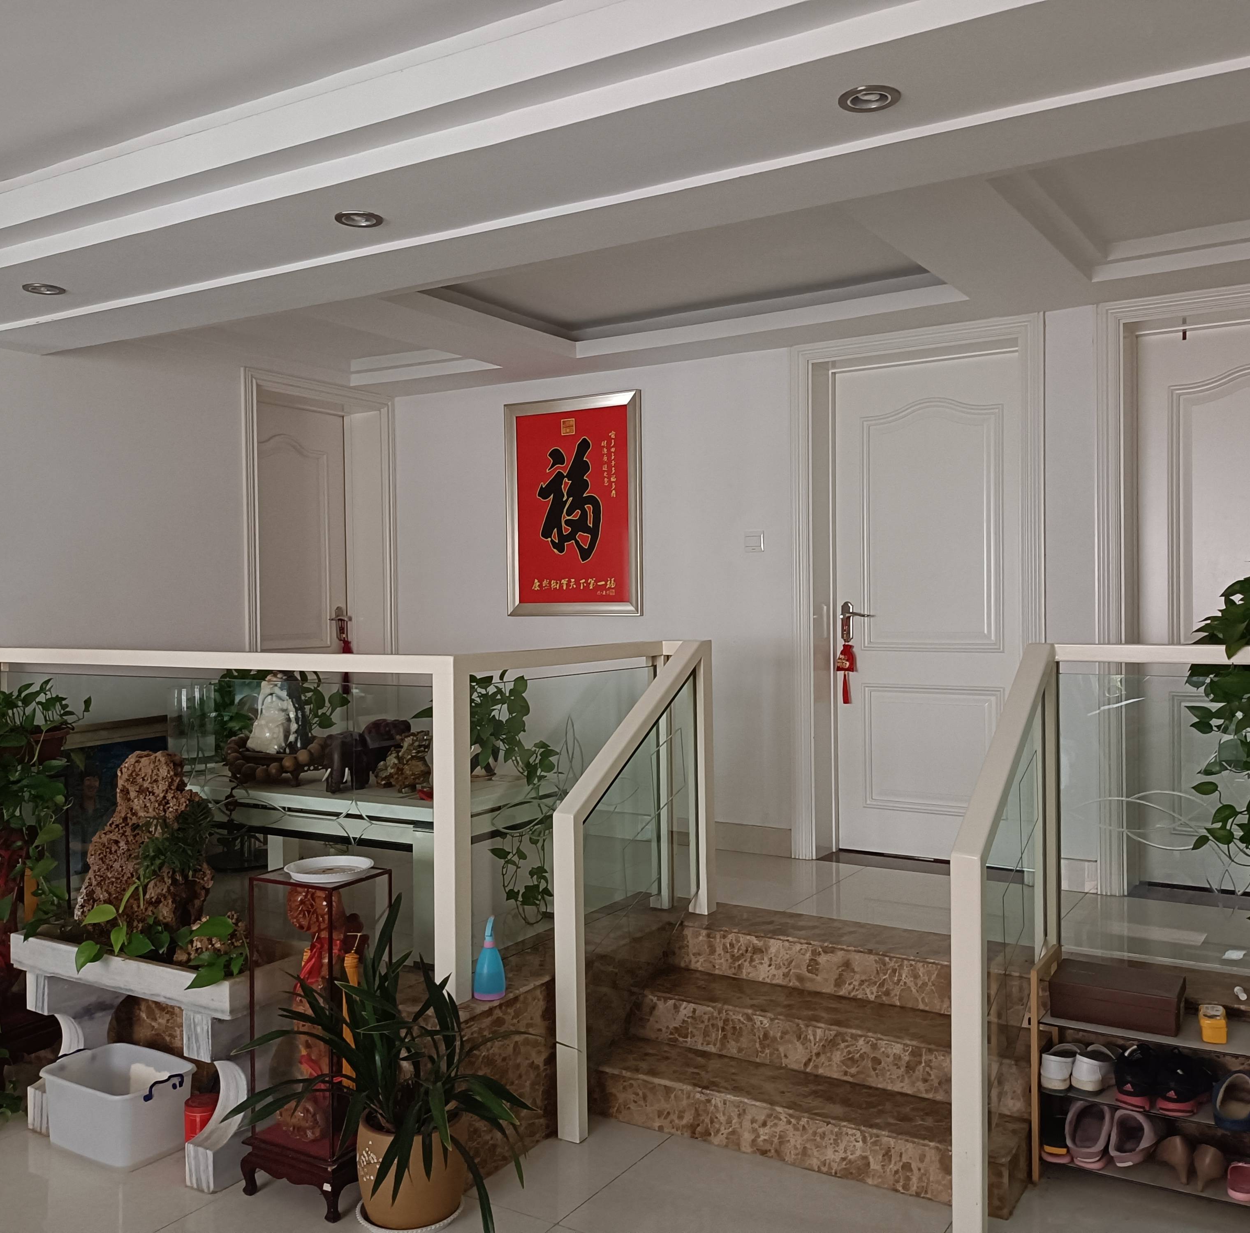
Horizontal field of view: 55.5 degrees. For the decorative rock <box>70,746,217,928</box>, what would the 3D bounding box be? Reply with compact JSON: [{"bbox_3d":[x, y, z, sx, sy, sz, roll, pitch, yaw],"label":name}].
[{"bbox_3d":[-1.345,0.654,3.330,0.420,0.560,0.245,0,1,32],"label":"decorative rock"}]

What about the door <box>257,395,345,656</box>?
[{"bbox_3d":[-1.588,-0.001,5.524,0.048,1.953,0.775,0,1,32],"label":"door"}]

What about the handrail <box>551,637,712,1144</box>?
[{"bbox_3d":[0.053,0.758,3.589,0.076,1.345,0.815,0,1,32],"label":"handrail"}]

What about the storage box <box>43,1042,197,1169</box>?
[{"bbox_3d":[-1.393,1.347,3.271,0.365,0.206,0.267,0,1,32],"label":"storage box"}]

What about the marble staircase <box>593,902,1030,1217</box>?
[{"bbox_3d":[0.595,1.200,3.417,1.170,0.453,0.745,0,1,32],"label":"marble staircase"}]

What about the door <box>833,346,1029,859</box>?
[{"bbox_3d":[1.209,-0.024,4.663,0.793,1.953,0.048,0,1,32],"label":"door"}]

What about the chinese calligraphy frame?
[{"bbox_3d":[-0.230,-0.479,5.212,0.715,0.955,0.036,0,1,32],"label":"chinese calligraphy frame"}]

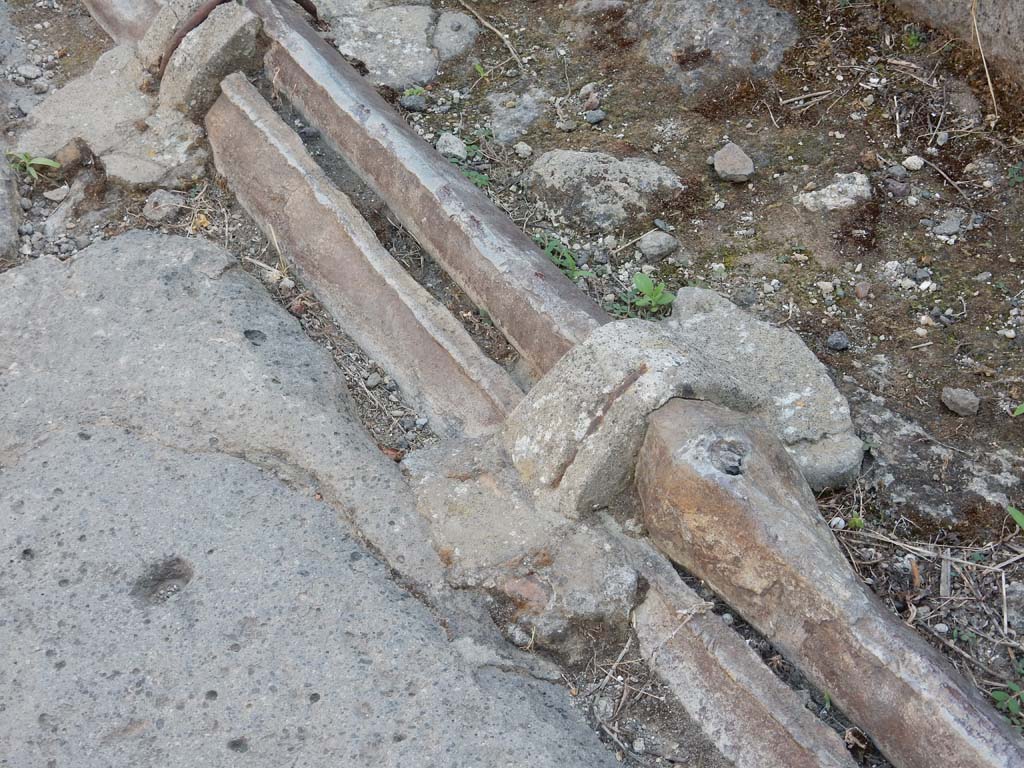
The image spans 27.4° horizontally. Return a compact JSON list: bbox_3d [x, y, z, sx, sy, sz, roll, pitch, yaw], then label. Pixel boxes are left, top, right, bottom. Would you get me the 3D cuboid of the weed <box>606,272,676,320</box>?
[{"bbox_3d":[0.163,-0.111,2.630,0.085,0.036,0.057,0,38,0],"label":"weed"}]

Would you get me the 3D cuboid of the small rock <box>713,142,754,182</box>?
[{"bbox_3d":[0.303,-0.303,2.876,0.056,0.037,0.043,0,38,0],"label":"small rock"}]

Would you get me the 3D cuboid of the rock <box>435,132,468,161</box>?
[{"bbox_3d":[-0.072,-0.283,2.504,0.037,0.026,0.034,0,38,0],"label":"rock"}]

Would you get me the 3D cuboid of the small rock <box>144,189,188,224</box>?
[{"bbox_3d":[-0.463,-0.236,2.797,0.058,0.029,0.039,0,38,0],"label":"small rock"}]

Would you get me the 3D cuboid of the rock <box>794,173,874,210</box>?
[{"bbox_3d":[0.371,-0.222,2.424,0.095,0.028,0.055,-13,40,-16],"label":"rock"}]

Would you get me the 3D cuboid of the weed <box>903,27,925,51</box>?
[{"bbox_3d":[0.605,-0.521,3.165,0.034,0.023,0.031,0,38,0],"label":"weed"}]

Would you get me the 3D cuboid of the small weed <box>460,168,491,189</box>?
[{"bbox_3d":[-0.043,-0.240,2.453,0.035,0.020,0.035,0,38,0],"label":"small weed"}]

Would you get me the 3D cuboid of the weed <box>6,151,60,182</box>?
[{"bbox_3d":[-0.655,-0.298,2.874,0.074,0.030,0.045,0,38,0],"label":"weed"}]

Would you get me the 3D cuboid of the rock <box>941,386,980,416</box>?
[{"bbox_3d":[0.528,0.021,2.473,0.044,0.023,0.029,9,39,12],"label":"rock"}]

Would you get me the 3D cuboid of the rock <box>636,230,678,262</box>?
[{"bbox_3d":[0.162,-0.154,2.337,0.047,0.028,0.038,0,38,0],"label":"rock"}]

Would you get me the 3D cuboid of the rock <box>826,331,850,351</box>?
[{"bbox_3d":[0.343,-0.046,2.206,0.026,0.018,0.022,0,38,0],"label":"rock"}]

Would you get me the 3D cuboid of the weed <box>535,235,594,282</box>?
[{"bbox_3d":[0.058,-0.139,2.313,0.066,0.035,0.060,20,42,23],"label":"weed"}]

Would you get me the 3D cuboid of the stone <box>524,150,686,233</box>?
[{"bbox_3d":[0.106,-0.221,2.399,0.178,0.060,0.125,6,38,8],"label":"stone"}]

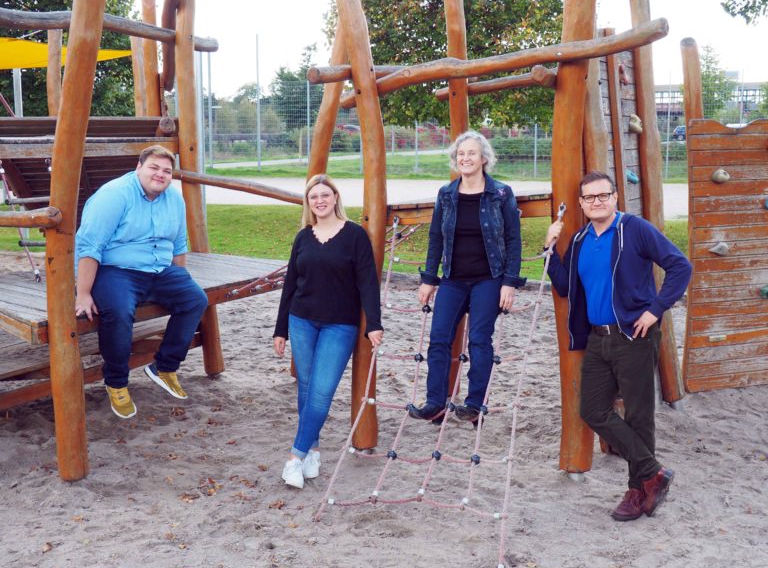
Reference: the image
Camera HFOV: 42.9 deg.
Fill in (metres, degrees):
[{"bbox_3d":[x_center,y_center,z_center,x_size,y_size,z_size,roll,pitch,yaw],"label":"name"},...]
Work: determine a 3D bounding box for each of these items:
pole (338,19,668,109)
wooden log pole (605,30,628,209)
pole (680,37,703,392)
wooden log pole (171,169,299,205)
[{"bbox_3d":[0.595,-1.213,5.491,1.970,0.140,0.130,-6,4,29],"label":"pole"},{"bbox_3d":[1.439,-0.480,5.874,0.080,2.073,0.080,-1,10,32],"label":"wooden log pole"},{"bbox_3d":[2.230,-0.474,7.078,0.170,2.572,0.160,-2,7,0],"label":"pole"},{"bbox_3d":[-1.083,-0.718,7.245,1.129,0.110,0.100,12,11,15],"label":"wooden log pole"}]

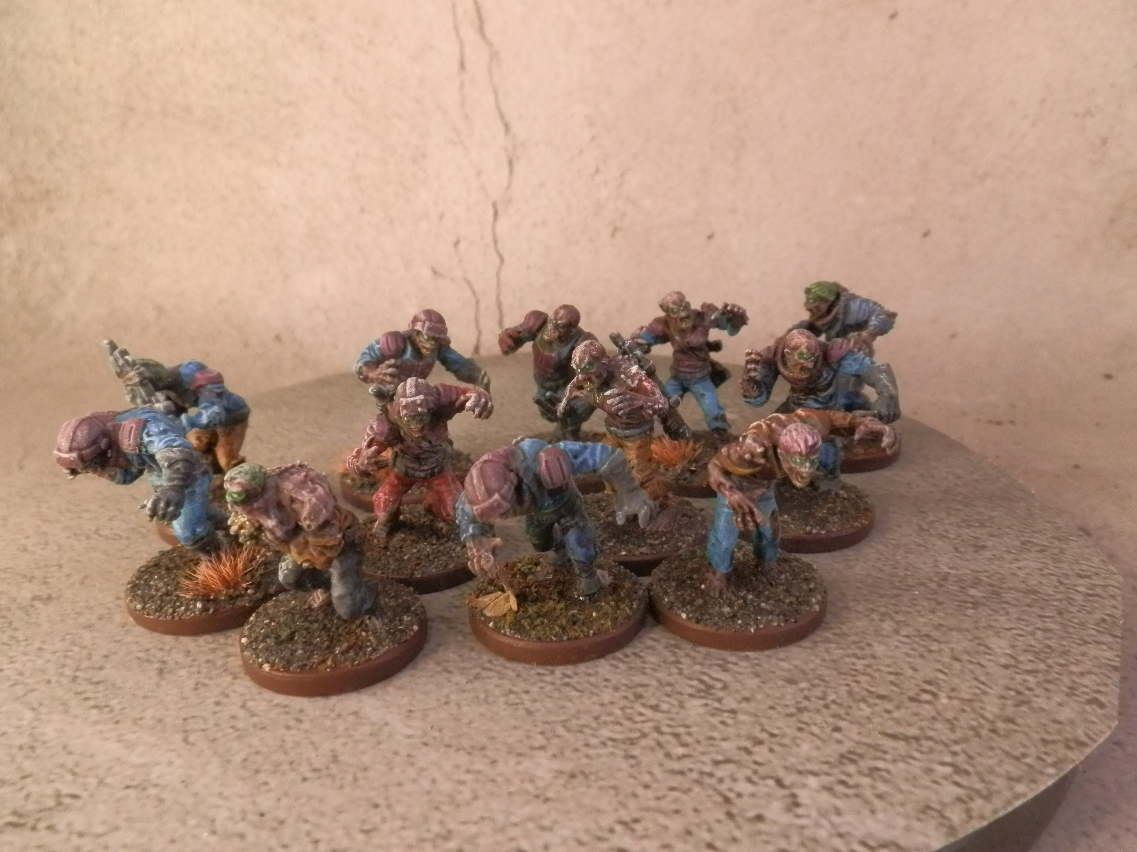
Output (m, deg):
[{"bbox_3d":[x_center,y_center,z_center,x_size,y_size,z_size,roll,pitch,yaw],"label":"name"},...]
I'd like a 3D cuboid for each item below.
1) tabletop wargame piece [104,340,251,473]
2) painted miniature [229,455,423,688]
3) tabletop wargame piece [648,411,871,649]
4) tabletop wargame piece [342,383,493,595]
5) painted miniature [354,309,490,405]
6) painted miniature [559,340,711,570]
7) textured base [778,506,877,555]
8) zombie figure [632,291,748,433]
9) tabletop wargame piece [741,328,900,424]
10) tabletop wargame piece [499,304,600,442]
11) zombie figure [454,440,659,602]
[{"bbox_3d":[-0.070,-0.001,0.169,0.022,0.030,0.018,-15,23,-30],"label":"tabletop wargame piece"},{"bbox_3d":[-0.033,0.017,0.123,0.025,0.028,0.026,10,23,31],"label":"painted miniature"},{"bbox_3d":[0.026,0.011,0.126,0.030,0.030,0.027,-4,20,-2],"label":"tabletop wargame piece"},{"bbox_3d":[-0.024,0.006,0.143,0.025,0.031,0.025,-5,21,-3],"label":"tabletop wargame piece"},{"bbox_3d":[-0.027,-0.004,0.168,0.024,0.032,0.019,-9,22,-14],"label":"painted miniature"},{"bbox_3d":[0.009,0.002,0.144,0.025,0.035,0.025,10,25,31],"label":"painted miniature"},{"bbox_3d":[0.038,0.013,0.153,0.025,0.004,0.025,-4,21,0],"label":"textured base"},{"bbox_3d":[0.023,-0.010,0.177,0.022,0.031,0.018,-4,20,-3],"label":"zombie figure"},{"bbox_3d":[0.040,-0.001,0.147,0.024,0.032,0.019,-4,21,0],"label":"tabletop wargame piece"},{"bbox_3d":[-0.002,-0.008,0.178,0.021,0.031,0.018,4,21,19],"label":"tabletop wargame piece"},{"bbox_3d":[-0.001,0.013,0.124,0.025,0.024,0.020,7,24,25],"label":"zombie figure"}]

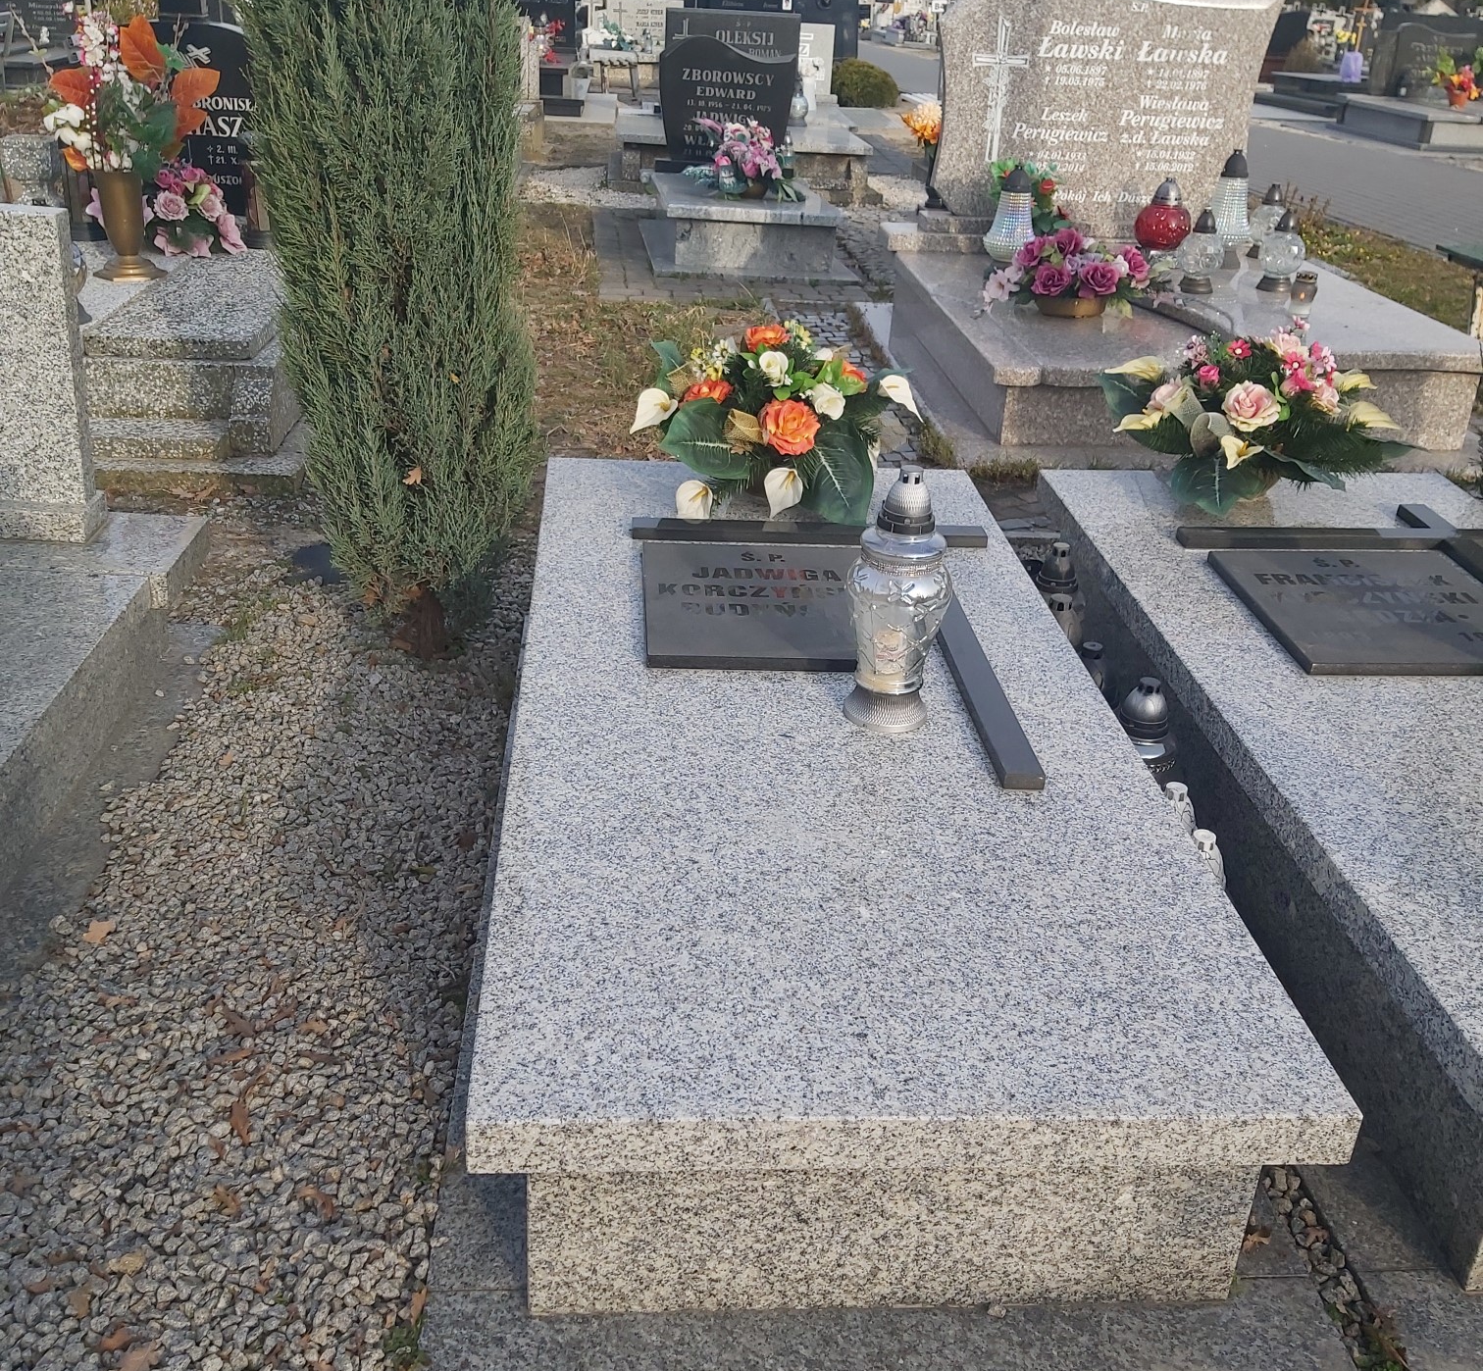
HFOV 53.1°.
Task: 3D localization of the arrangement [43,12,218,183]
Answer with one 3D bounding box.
[{"bbox_3d":[-1.658,-1.595,4.030,0.460,0.430,0.360,0,27,-6],"label":"arrangement"}]

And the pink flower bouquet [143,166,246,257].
[{"bbox_3d":[-1.745,-1.498,4.707,0.333,0.247,0.279,0,27,-5],"label":"pink flower bouquet"}]

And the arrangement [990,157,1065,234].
[{"bbox_3d":[1.104,-1.865,5.720,0.290,0.340,0.220,0,27,-6],"label":"arrangement"}]

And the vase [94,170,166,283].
[{"bbox_3d":[-1.801,-1.356,4.364,0.207,0.300,0.207,0,27,-5],"label":"vase"}]

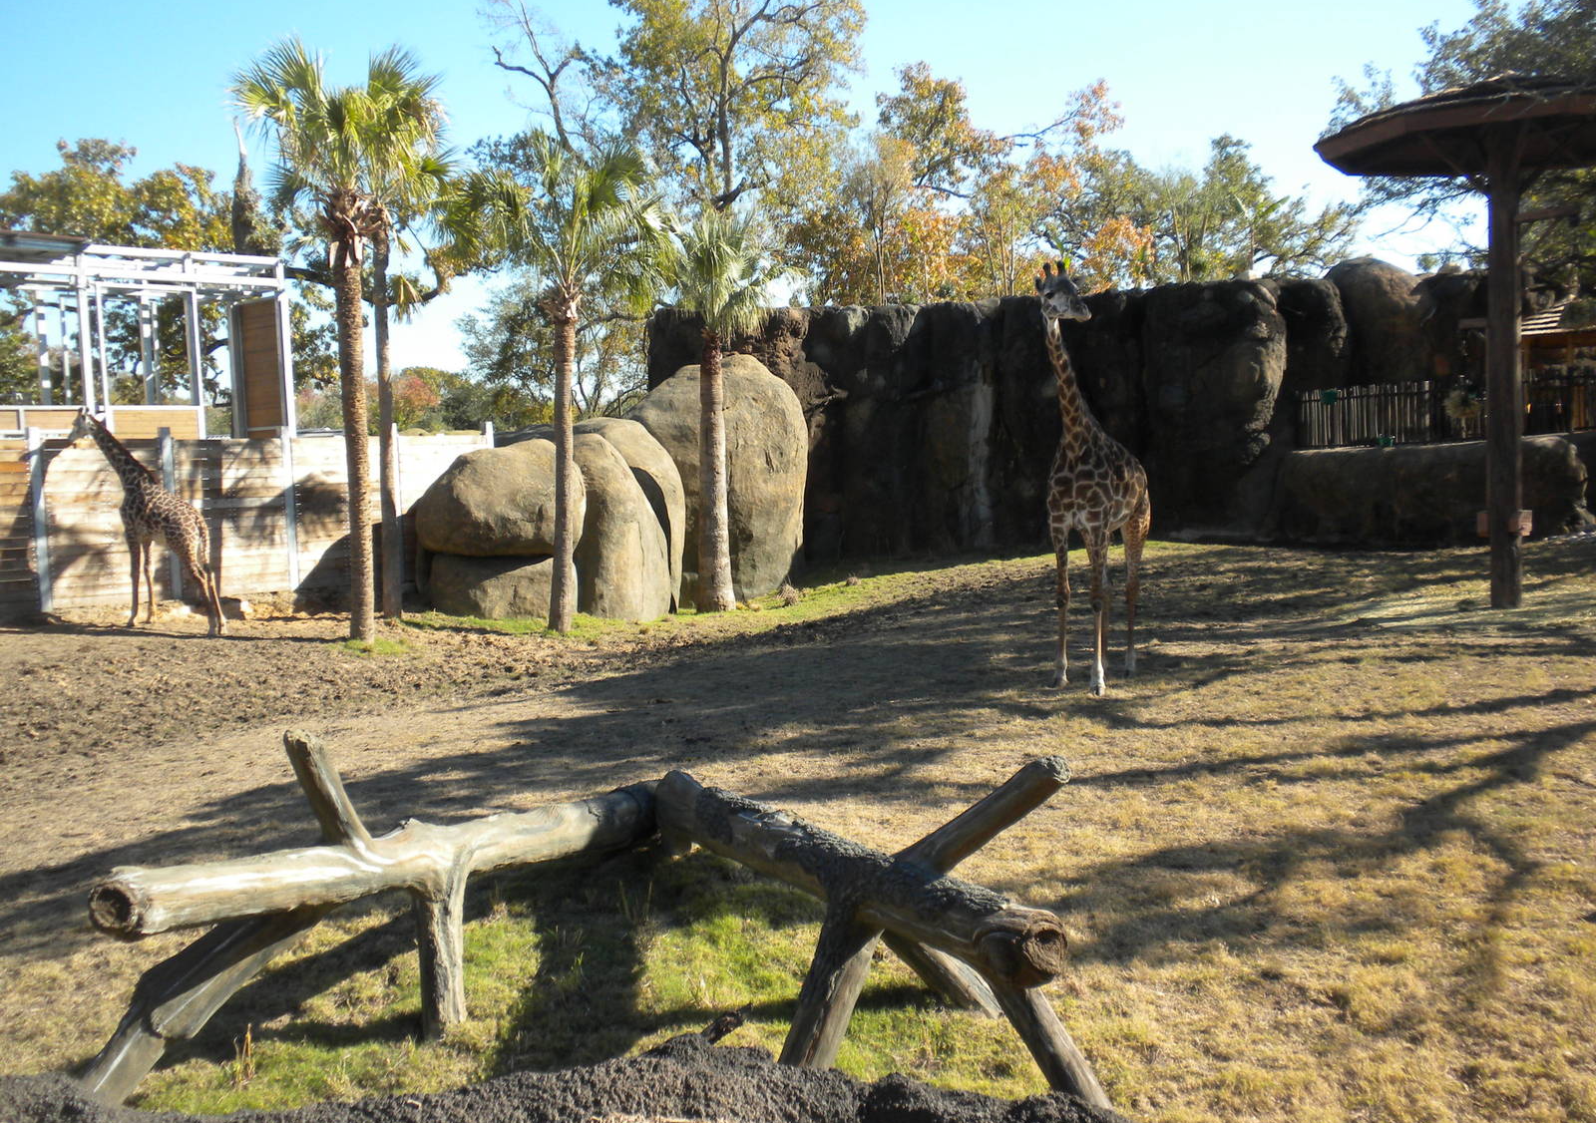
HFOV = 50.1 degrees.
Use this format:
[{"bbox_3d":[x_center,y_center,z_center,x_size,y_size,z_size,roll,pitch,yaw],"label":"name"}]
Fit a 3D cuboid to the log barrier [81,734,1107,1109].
[{"bbox_3d":[-0.568,1.406,7.436,4.000,1.250,2.150,-1,4,16],"label":"log barrier"}]

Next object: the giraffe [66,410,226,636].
[{"bbox_3d":[-10.285,-0.666,26.686,2.500,3.400,0.600,-2,4,6],"label":"giraffe"}]

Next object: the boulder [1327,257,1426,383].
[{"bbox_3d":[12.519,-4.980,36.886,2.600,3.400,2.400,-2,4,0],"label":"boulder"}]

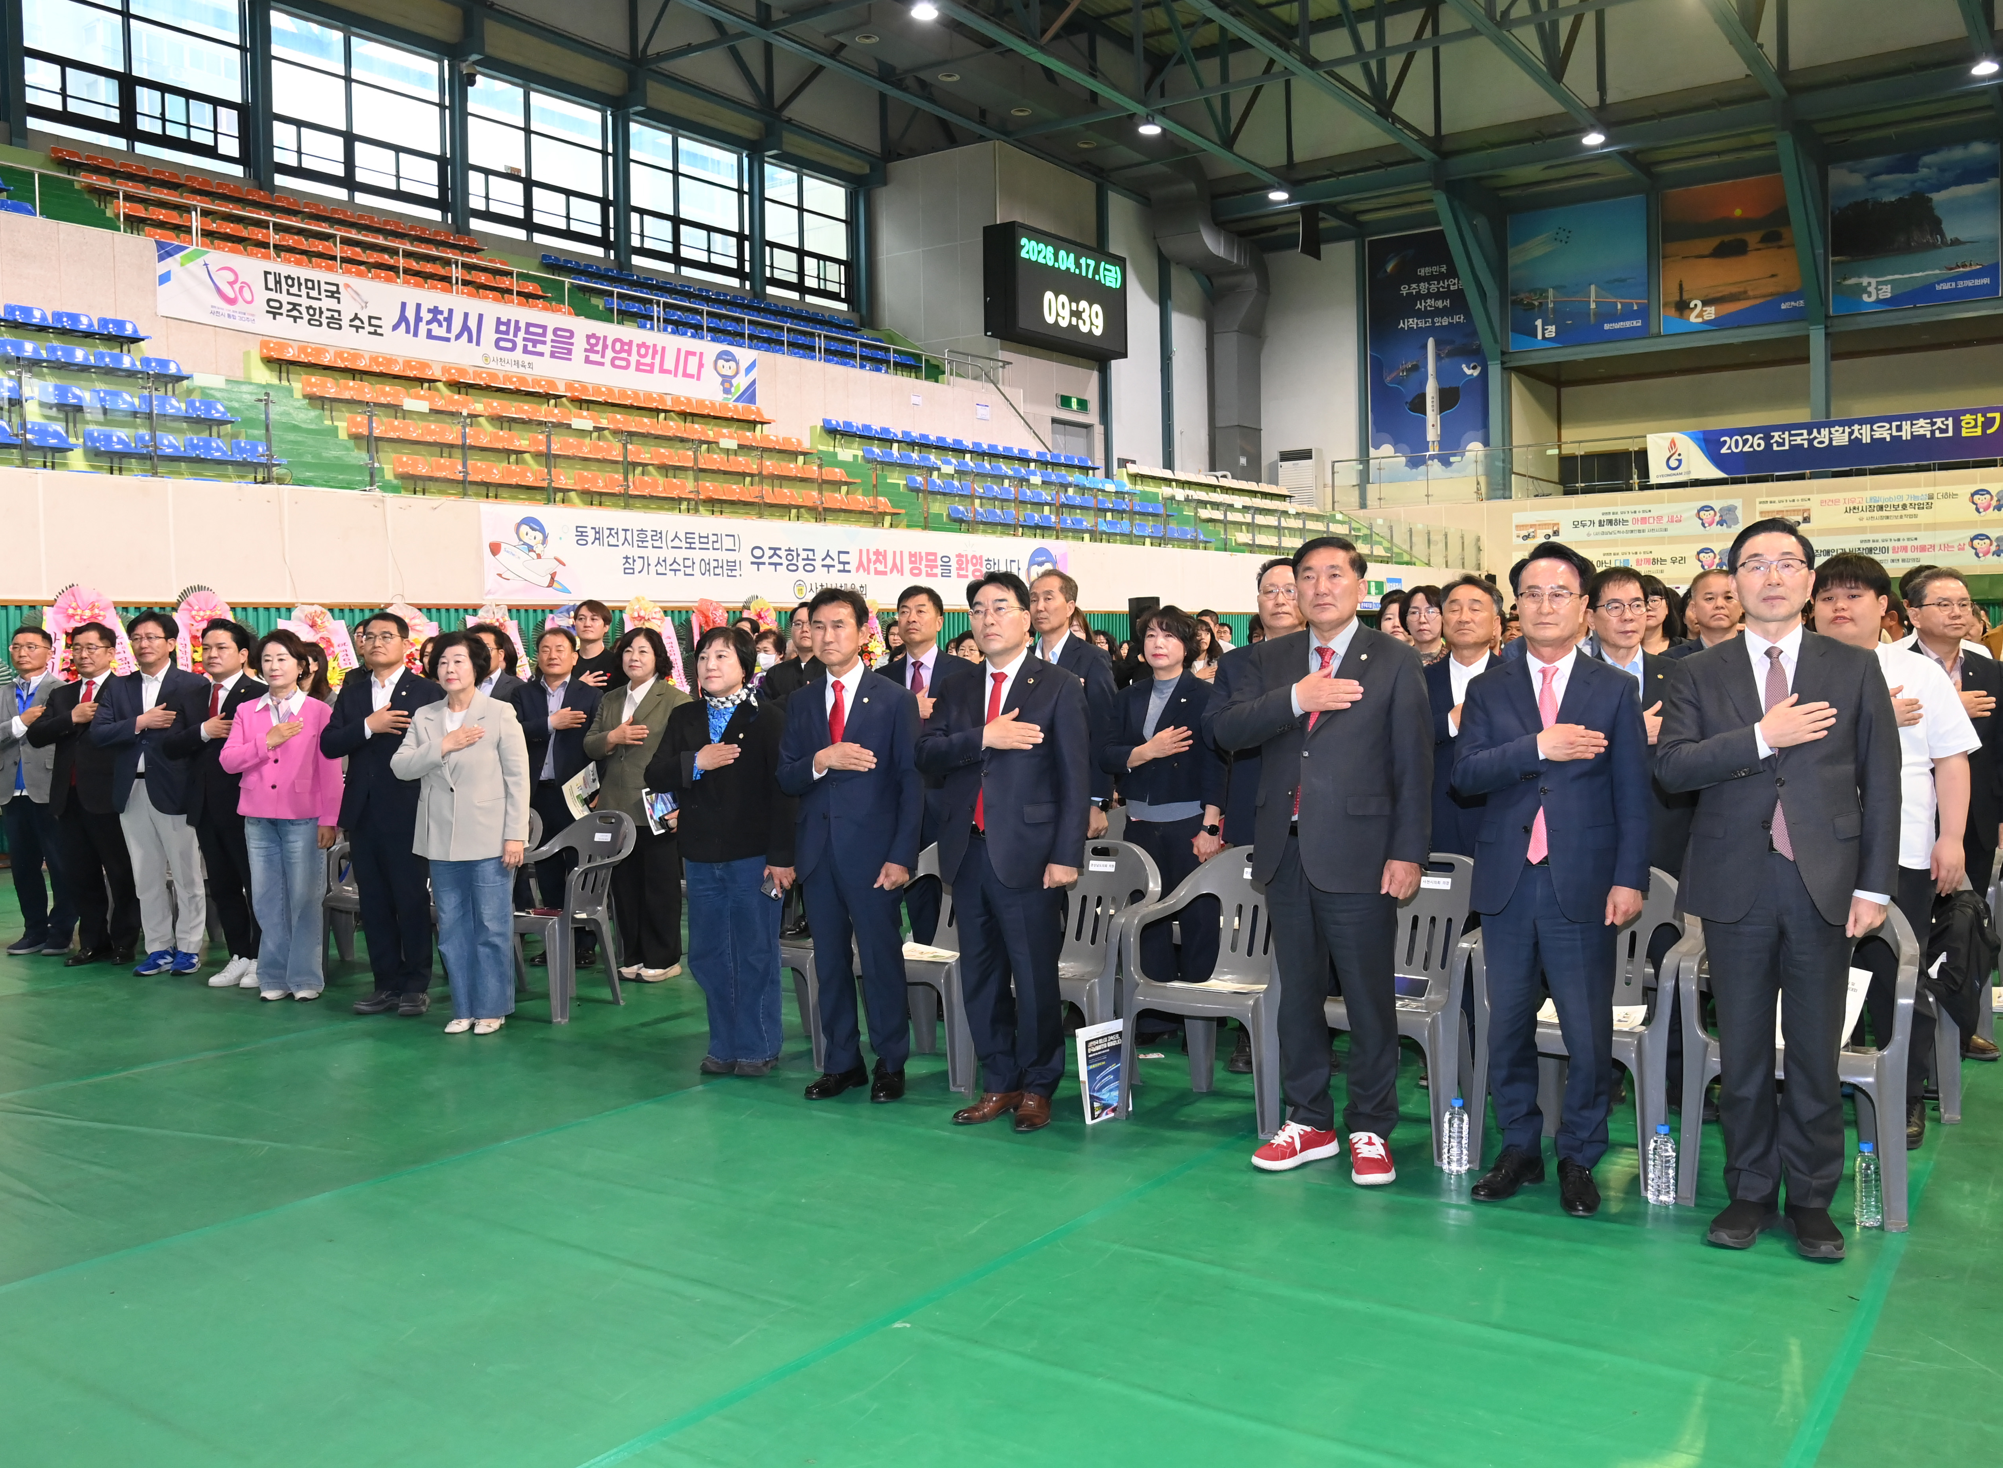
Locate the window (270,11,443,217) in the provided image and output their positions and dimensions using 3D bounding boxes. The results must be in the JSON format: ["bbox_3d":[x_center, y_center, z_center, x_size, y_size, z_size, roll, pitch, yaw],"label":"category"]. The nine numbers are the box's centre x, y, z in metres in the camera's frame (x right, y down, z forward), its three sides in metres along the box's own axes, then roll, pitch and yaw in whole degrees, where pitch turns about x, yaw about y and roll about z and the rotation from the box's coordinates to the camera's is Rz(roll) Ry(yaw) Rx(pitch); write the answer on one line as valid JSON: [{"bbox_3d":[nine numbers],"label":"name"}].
[{"bbox_3d":[-10.901,-10.471,25.120,0.200,2.863,3.119,1,4,38],"label":"window"}]

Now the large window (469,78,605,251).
[{"bbox_3d":[-9.089,-11.176,28.900,0.150,3.100,3.350,2,5,36],"label":"large window"}]

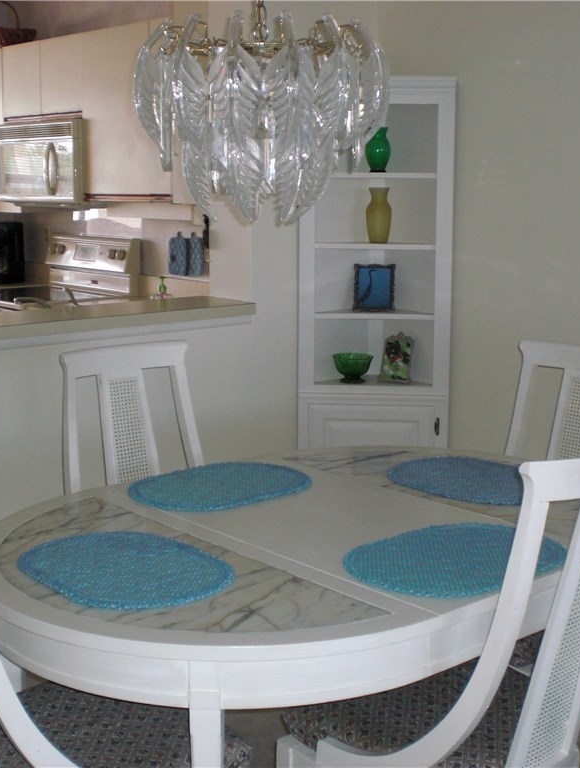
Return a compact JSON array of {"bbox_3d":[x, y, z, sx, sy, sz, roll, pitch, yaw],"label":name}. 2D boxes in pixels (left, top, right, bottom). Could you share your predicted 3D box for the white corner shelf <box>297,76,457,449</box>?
[{"bbox_3d":[0.304,-0.195,4.170,0.555,1.830,0.310,1,10,2],"label":"white corner shelf"}]

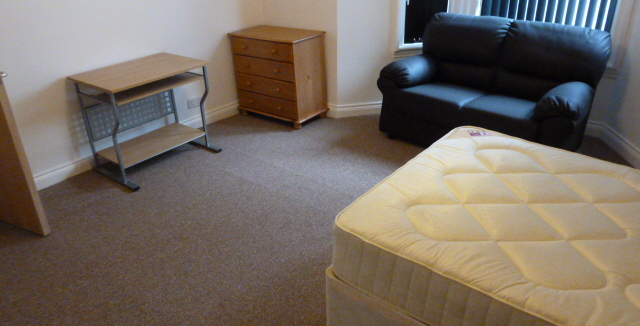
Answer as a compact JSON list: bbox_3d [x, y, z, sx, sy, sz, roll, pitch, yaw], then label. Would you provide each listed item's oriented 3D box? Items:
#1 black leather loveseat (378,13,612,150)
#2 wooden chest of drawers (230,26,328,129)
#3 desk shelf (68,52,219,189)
[{"bbox_3d":[1.244,-0.548,3.517,1.448,0.923,0.811,23,37,39],"label":"black leather loveseat"},{"bbox_3d":[-0.371,-0.799,4.292,0.776,0.787,0.426,18,34,34],"label":"wooden chest of drawers"},{"bbox_3d":[-1.298,-0.350,3.566,0.628,0.741,0.793,19,34,35],"label":"desk shelf"}]

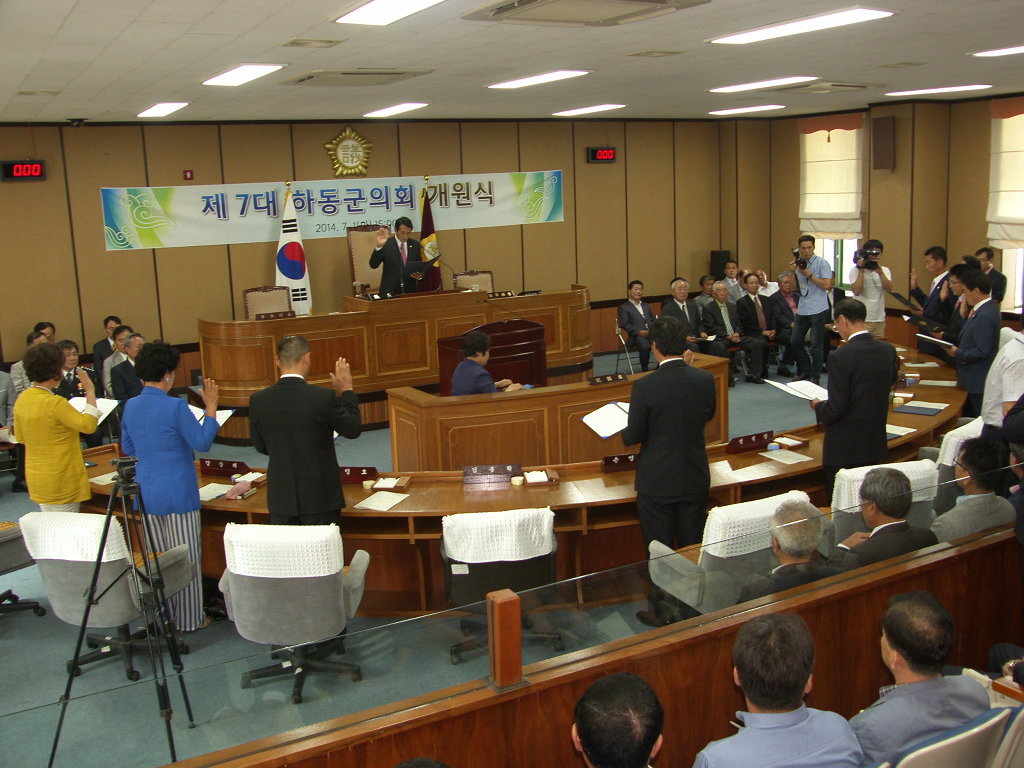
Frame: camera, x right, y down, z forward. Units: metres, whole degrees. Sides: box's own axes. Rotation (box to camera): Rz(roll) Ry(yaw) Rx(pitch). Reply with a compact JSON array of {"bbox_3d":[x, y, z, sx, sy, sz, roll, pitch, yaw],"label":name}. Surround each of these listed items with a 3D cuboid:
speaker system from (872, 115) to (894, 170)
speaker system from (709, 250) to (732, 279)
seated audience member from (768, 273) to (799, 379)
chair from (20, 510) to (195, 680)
[{"bbox_3d":[4.539,-2.950,12.650,0.140,0.600,0.320,-8,12,-28],"label":"speaker system"},{"bbox_3d":[3.073,-1.691,15.224,0.320,0.550,0.300,0,11,10],"label":"speaker system"},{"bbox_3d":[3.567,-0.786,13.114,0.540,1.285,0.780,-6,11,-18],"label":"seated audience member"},{"bbox_3d":[-2.086,1.040,5.463,0.650,0.890,0.660,1,11,18],"label":"chair"}]

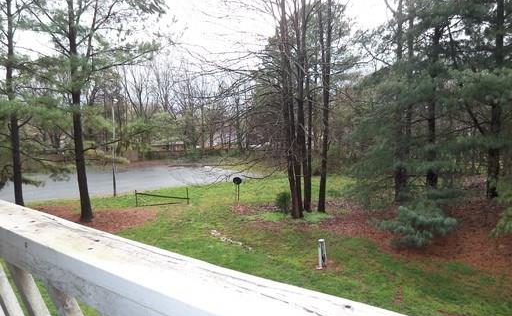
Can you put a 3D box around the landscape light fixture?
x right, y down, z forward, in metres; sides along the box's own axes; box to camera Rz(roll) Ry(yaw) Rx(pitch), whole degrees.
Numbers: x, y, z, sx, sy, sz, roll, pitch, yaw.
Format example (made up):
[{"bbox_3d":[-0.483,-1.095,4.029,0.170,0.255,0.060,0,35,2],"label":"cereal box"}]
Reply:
[{"bbox_3d":[1.957,2.843,10.088,0.220,0.920,0.220,1,4,11],"label":"landscape light fixture"}]

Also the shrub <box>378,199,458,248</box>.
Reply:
[{"bbox_3d":[5.997,2.338,12.584,2.600,1.380,2.100,2,4,26],"label":"shrub"}]

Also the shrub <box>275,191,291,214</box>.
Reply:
[{"bbox_3d":[1.373,2.218,17.384,0.800,1.150,0.800,0,4,5],"label":"shrub"}]

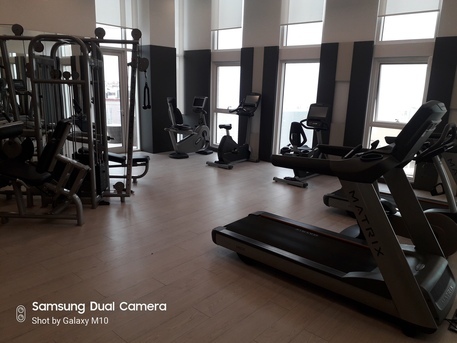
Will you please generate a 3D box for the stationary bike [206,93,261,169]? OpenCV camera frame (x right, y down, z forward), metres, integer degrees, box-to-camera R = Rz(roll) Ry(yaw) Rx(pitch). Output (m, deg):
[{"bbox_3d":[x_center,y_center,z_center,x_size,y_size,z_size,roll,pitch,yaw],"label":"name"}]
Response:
[{"bbox_3d":[0.171,-0.886,7.508,0.630,1.500,1.230,12,17,37],"label":"stationary bike"}]

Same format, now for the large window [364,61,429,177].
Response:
[{"bbox_3d":[2.983,-0.912,6.363,0.930,2.060,0.120,12,17,37],"label":"large window"}]

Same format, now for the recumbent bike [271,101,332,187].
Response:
[{"bbox_3d":[1.482,-0.544,6.563,0.660,1.360,1.380,12,17,37],"label":"recumbent bike"}]

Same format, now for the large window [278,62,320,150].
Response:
[{"bbox_3d":[1.470,-1.236,7.517,0.930,2.060,0.120,12,17,37],"label":"large window"}]

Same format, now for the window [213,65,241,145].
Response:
[{"bbox_3d":[-0.010,-1.553,8.646,0.930,2.060,0.120,12,17,37],"label":"window"}]

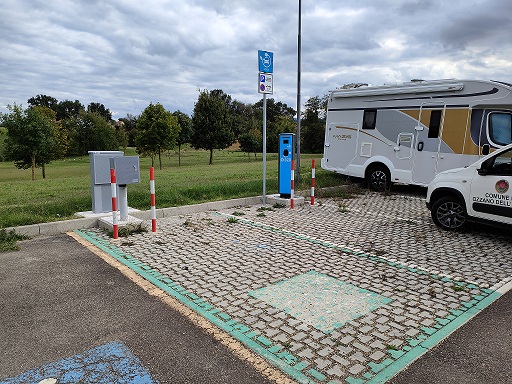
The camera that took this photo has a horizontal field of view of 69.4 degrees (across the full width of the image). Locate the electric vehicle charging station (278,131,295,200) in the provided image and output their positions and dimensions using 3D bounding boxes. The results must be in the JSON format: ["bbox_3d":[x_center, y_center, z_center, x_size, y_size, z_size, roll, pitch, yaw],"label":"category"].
[{"bbox_3d":[0.727,-0.598,8.549,0.325,1.472,0.240,3,8,19],"label":"electric vehicle charging station"}]

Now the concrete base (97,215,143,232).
[{"bbox_3d":[-2.270,0.538,6.217,0.520,0.135,0.660,-6,10,-40],"label":"concrete base"}]

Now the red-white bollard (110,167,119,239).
[{"bbox_3d":[-2.099,0.181,5.475,0.075,1.045,0.075,-6,10,-40],"label":"red-white bollard"}]

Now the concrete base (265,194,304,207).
[{"bbox_3d":[0.679,0.217,8.578,0.580,0.150,0.660,-6,10,-40],"label":"concrete base"}]

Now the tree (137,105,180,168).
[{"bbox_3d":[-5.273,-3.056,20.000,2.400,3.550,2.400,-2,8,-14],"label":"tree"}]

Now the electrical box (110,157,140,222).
[{"bbox_3d":[-2.188,-0.057,6.233,0.390,1.050,0.250,-6,10,-40],"label":"electrical box"}]

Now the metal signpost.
[{"bbox_3d":[0.205,-1.400,8.326,0.410,3.410,0.080,-6,10,-38],"label":"metal signpost"}]

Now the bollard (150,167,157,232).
[{"bbox_3d":[-1.640,0.126,5.891,0.072,1.045,0.072,-6,10,-40],"label":"bollard"}]

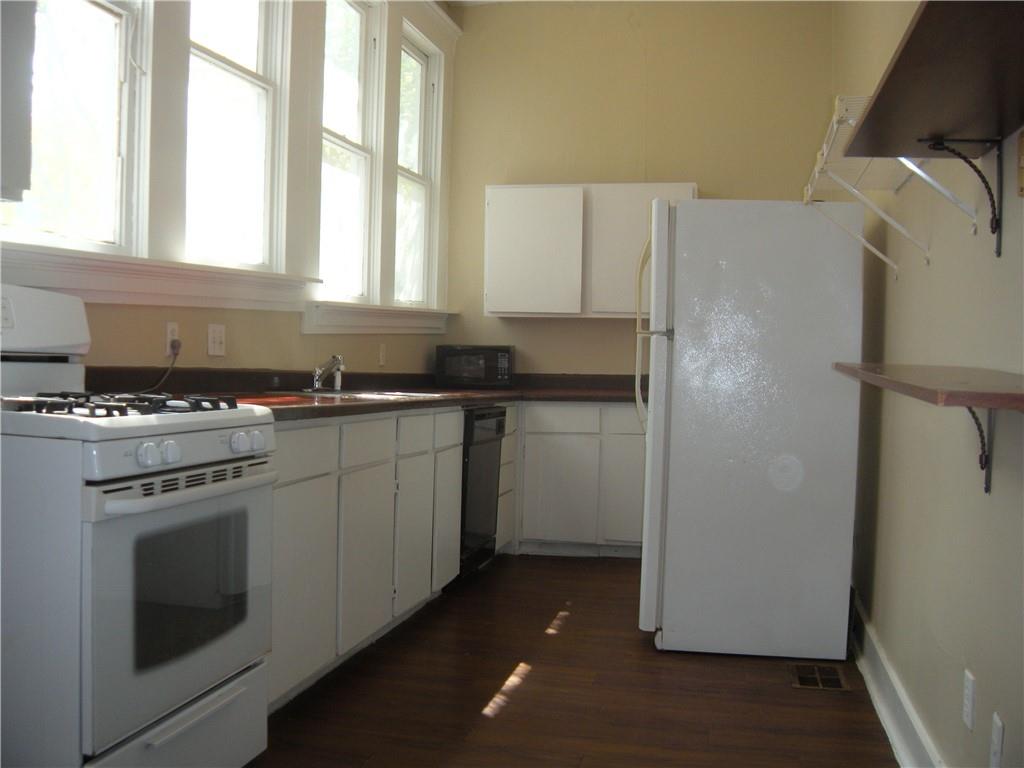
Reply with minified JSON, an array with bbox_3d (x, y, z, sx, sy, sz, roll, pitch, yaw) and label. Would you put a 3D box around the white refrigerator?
[{"bbox_3d":[0.888,0.165,4.180,0.790,1.680,0.750,2,1,6],"label":"white refrigerator"}]

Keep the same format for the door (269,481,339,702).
[{"bbox_3d":[-0.663,0.617,3.270,0.022,0.628,0.520,2,1,14],"label":"door"}]

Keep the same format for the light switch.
[{"bbox_3d":[-1.073,-0.158,3.760,0.010,0.115,0.116,2,1,12],"label":"light switch"}]

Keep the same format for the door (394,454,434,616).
[{"bbox_3d":[-0.411,0.609,4.300,0.022,0.621,0.467,2,1,14],"label":"door"}]

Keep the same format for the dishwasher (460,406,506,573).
[{"bbox_3d":[-0.414,0.531,5.210,0.600,0.860,0.610,2,1,11],"label":"dishwasher"}]

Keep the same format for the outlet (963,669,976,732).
[{"bbox_3d":[0.954,0.658,2.160,0.010,0.115,0.072,2,1,12],"label":"outlet"}]

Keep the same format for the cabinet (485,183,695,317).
[{"bbox_3d":[0.477,-0.781,6.208,1.220,0.760,0.320,2,1,9],"label":"cabinet"}]

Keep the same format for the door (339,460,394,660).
[{"bbox_3d":[-0.534,0.614,3.797,0.022,0.616,0.528,2,1,14],"label":"door"}]

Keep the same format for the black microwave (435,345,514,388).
[{"bbox_3d":[-0.206,-0.097,6.164,0.445,0.255,0.330,2,1,7],"label":"black microwave"}]

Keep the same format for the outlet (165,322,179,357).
[{"bbox_3d":[-1.135,-0.149,3.460,0.010,0.115,0.072,2,1,12],"label":"outlet"}]

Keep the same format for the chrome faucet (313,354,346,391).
[{"bbox_3d":[-0.761,-0.048,4.330,0.150,0.155,0.100,2,1,10],"label":"chrome faucet"}]

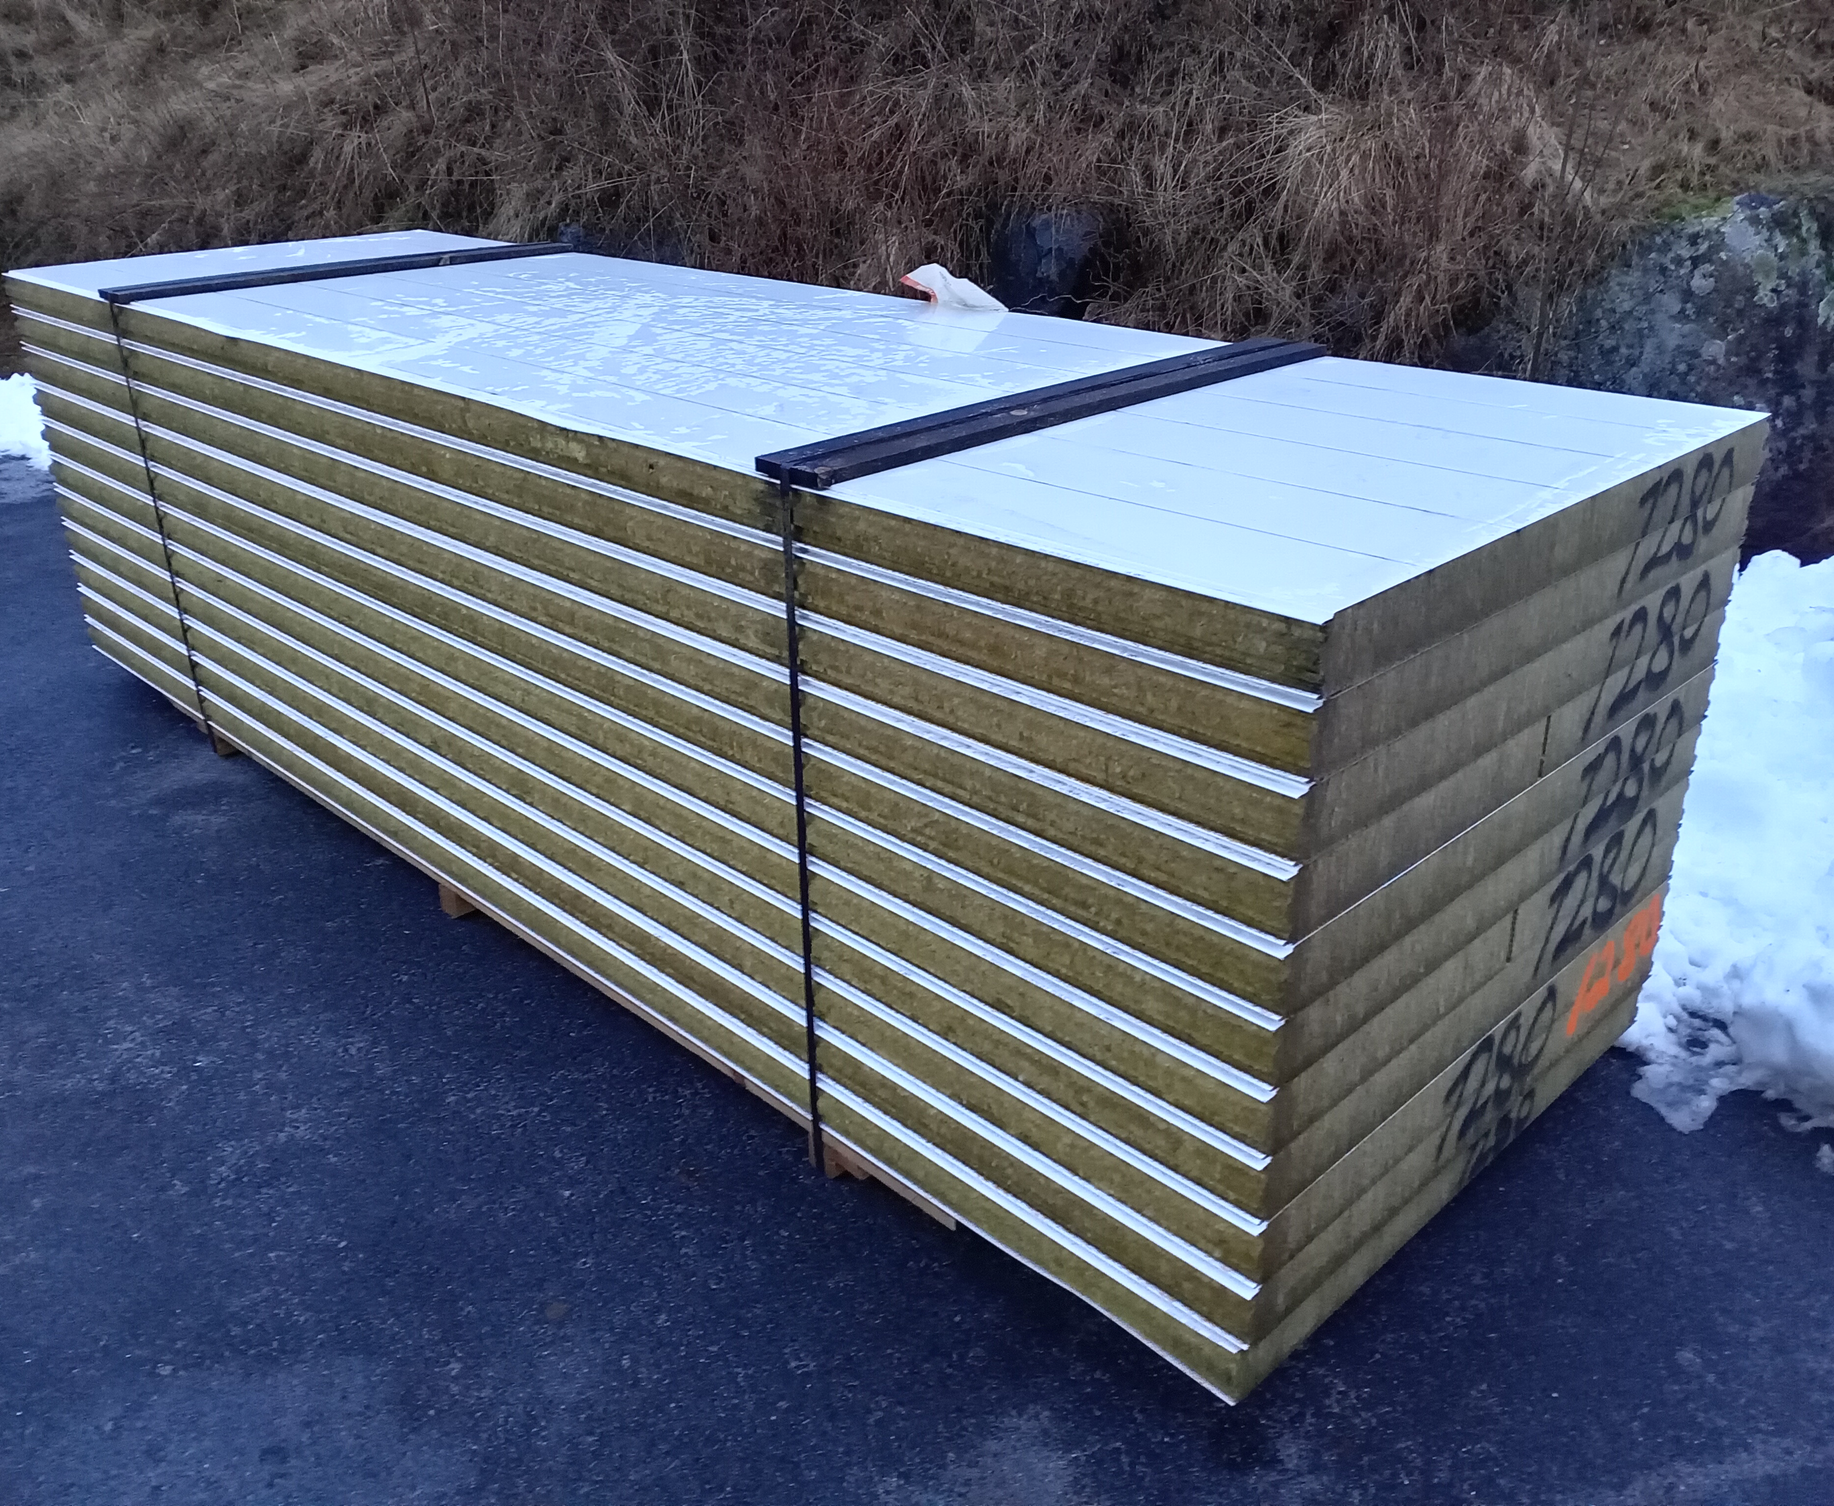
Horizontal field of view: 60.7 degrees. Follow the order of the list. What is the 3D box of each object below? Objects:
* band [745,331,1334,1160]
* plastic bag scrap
[{"bbox_3d":[0.269,-0.039,2.646,1.210,1.150,0.130,-23,33,-40],"label":"band"},{"bbox_3d":[0.068,-0.981,3.297,0.110,0.090,0.270,-23,33,-40],"label":"plastic bag scrap"}]

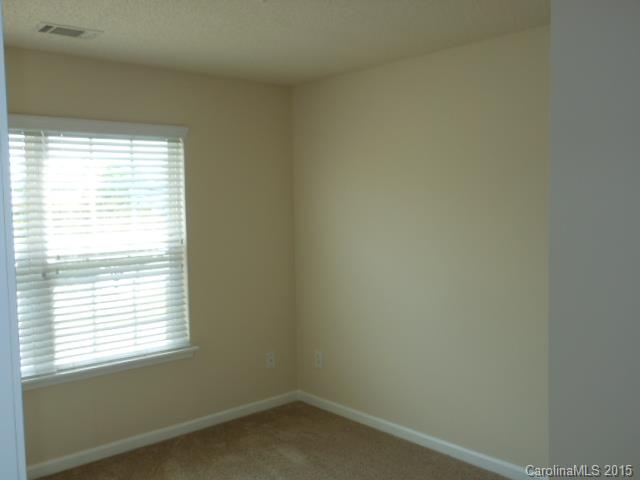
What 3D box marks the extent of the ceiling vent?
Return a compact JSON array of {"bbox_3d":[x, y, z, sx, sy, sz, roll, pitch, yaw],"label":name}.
[{"bbox_3d":[-1.273,-1.048,3.090,0.310,0.020,0.200,-4,5,-41],"label":"ceiling vent"}]

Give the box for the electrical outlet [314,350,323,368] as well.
[{"bbox_3d":[-0.016,0.903,4.579,0.014,0.117,0.073,-4,5,-41],"label":"electrical outlet"}]

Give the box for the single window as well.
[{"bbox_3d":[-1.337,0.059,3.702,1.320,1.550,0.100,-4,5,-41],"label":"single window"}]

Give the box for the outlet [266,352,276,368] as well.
[{"bbox_3d":[-0.361,0.908,4.596,0.073,0.117,0.014,-4,5,-41],"label":"outlet"}]

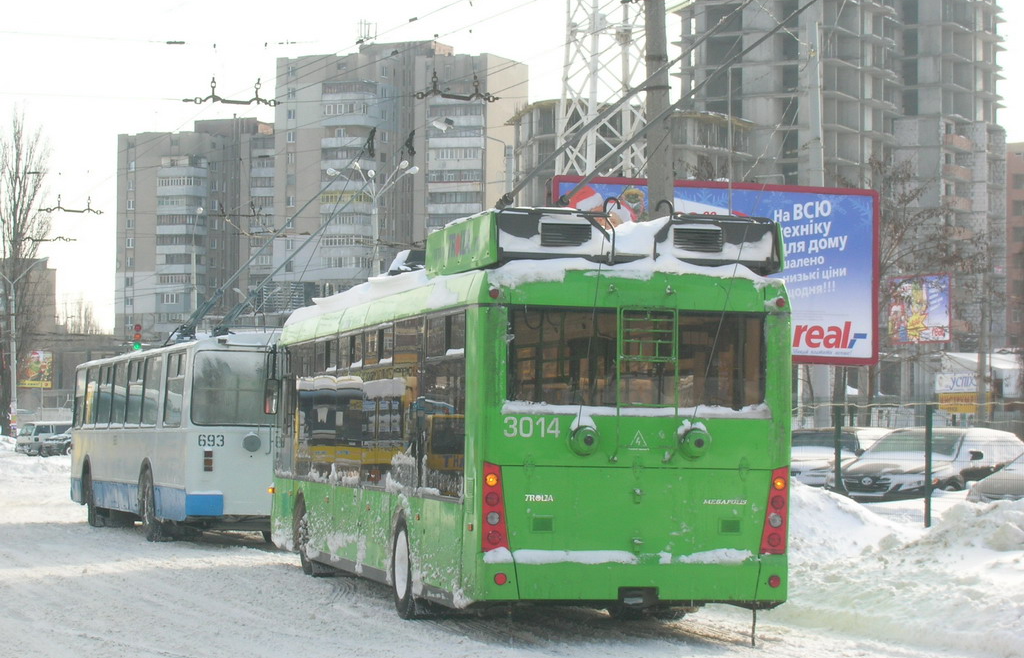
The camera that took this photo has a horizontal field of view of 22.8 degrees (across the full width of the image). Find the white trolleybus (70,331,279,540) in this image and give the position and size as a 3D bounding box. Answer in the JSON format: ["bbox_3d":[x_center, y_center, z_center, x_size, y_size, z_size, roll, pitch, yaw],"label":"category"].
[{"bbox_3d":[-4.999,1.743,40.767,2.500,3.080,11.800,1,-2,-18],"label":"white trolleybus"}]

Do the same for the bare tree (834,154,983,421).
[{"bbox_3d":[9.976,-0.102,64.062,3.700,8.670,3.700,1,-2,0],"label":"bare tree"}]

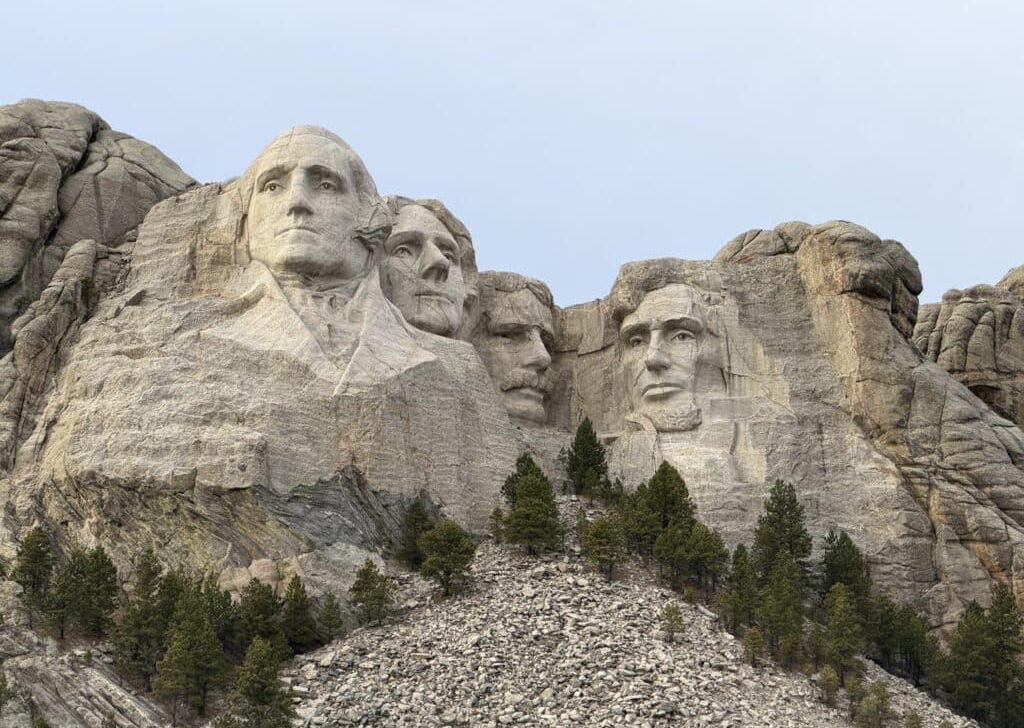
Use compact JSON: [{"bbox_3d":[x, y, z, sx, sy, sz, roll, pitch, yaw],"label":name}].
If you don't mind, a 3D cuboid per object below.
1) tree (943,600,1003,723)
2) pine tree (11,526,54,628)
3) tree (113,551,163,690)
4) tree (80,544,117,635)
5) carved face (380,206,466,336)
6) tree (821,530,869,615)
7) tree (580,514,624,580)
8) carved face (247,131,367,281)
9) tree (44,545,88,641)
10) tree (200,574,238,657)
[{"bbox_3d":[49.080,31.920,317.710,6.200,13.210,6.200,0,-15,0],"label":"tree"},{"bbox_3d":[-52.356,23.312,323.000,4.804,11.360,4.804,0,-16,0],"label":"pine tree"},{"bbox_3d":[-38.890,26.720,309.890,5.410,14.630,5.410,0,-15,0],"label":"tree"},{"bbox_3d":[-45.149,24.840,323.000,4.367,10.024,4.367,0,-16,0],"label":"tree"},{"bbox_3d":[-10.826,-11.692,366.000,10.000,16.000,7.500,9,-18,-29],"label":"carved face"},{"bbox_3d":[37.430,23.580,333.270,5.610,9.840,5.610,0,-15,0],"label":"tree"},{"bbox_3d":[10.279,20.842,336.000,4.998,7.646,4.998,0,-16,0],"label":"tree"},{"bbox_3d":[-24.369,-18.954,356.000,13.500,17.300,10.000,-3,-16,12],"label":"carved face"},{"bbox_3d":[-48.384,24.872,322.000,5.007,10.214,5.007,0,-16,0],"label":"tree"},{"bbox_3d":[-31.050,26.780,315.200,4.030,9.280,4.030,0,-15,0],"label":"tree"}]

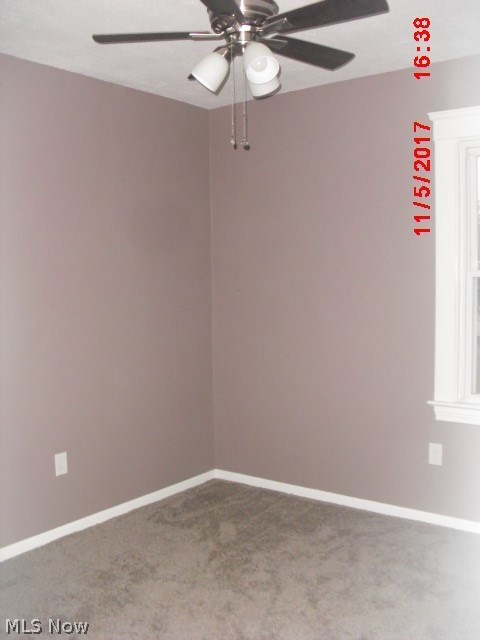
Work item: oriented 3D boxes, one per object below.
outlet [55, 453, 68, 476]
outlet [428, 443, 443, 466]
[{"bbox_3d":[-0.925,0.745,3.440,0.010,0.115,0.071,2,5,37],"label":"outlet"},{"bbox_3d":[1.030,0.708,3.510,0.071,0.115,0.010,2,5,37],"label":"outlet"}]

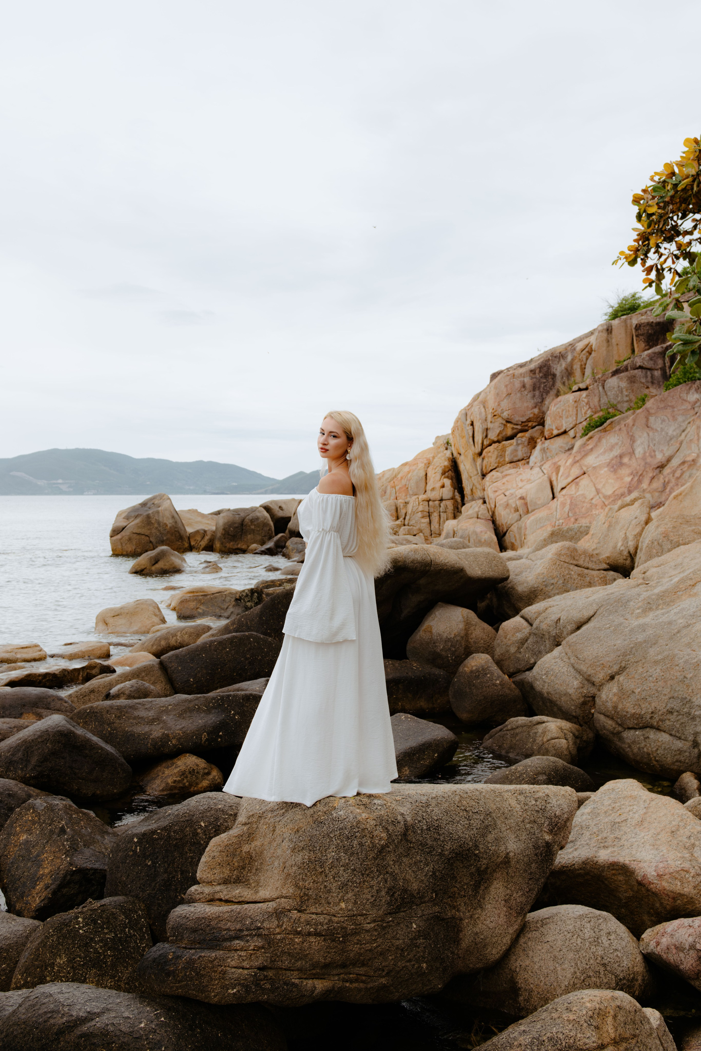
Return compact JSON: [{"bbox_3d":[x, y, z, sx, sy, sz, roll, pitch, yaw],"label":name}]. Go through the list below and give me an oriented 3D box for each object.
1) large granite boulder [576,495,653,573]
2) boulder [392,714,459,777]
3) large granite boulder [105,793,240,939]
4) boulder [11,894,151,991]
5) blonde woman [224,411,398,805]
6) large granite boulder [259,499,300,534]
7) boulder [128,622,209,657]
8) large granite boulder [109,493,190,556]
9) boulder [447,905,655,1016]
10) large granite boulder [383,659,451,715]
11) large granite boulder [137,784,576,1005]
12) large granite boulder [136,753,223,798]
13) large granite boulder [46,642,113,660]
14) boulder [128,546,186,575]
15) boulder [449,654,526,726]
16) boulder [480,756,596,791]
[{"bbox_3d":[4.256,0.180,15.500,1.200,1.290,1.100,1,2,15],"label":"large granite boulder"},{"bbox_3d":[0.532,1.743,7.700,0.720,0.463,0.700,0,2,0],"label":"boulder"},{"bbox_3d":[-0.886,1.733,4.950,0.740,0.720,0.850,0,2,-10],"label":"large granite boulder"},{"bbox_3d":[-1.167,1.887,4.200,0.660,0.500,0.660,0,2,-16],"label":"boulder"},{"bbox_3d":[-0.178,0.349,4.360,0.760,1.735,0.580,0,2,10],"label":"blonde woman"},{"bbox_3d":[-2.963,-0.305,39.500,1.950,1.582,1.800,0,2,0],"label":"large granite boulder"},{"bbox_3d":[-2.539,1.592,13.600,1.200,0.408,0.850,0,2,0],"label":"boulder"},{"bbox_3d":[-7.275,-0.021,34.900,2.850,2.309,2.400,0,2,0],"label":"large granite boulder"},{"bbox_3d":[0.936,1.969,4.500,0.900,0.437,0.720,0,2,0],"label":"boulder"},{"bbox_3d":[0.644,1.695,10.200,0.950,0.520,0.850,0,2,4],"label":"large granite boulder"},{"bbox_3d":[0.030,1.630,4.420,1.980,0.900,1.150,0,2,0],"label":"large granite boulder"},{"bbox_3d":[-1.330,1.931,7.500,0.680,0.340,0.600,0,2,-10],"label":"large granite boulder"},{"bbox_3d":[-3.773,1.766,13.450,0.900,0.230,0.720,0,2,-16],"label":"large granite boulder"},{"bbox_3d":[-5.346,0.959,26.800,1.620,0.809,1.350,0,2,0],"label":"boulder"},{"bbox_3d":[1.374,1.643,9.650,0.770,0.700,0.750,0,2,8],"label":"boulder"},{"bbox_3d":[1.406,1.921,7.200,0.860,0.420,0.680,0,2,11],"label":"boulder"}]

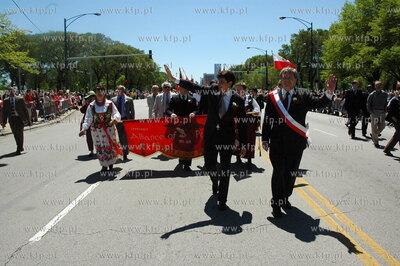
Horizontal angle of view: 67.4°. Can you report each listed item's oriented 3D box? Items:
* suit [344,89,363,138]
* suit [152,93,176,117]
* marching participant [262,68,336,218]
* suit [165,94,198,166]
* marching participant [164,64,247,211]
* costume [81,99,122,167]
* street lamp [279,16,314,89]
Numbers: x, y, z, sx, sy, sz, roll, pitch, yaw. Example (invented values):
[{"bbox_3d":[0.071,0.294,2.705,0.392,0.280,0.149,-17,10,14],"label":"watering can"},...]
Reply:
[{"bbox_3d":[4.866,-0.618,9.500,0.540,1.570,0.450,1,8,14],"label":"suit"},{"bbox_3d":[-0.808,-0.209,7.228,0.580,1.490,0.380,-1,7,-2],"label":"suit"},{"bbox_3d":[1.149,0.119,3.570,0.840,1.760,0.550,1,8,11],"label":"marching participant"},{"bbox_3d":[-0.350,-0.037,5.991,0.640,1.440,0.420,-1,7,0],"label":"suit"},{"bbox_3d":[0.075,0.036,4.096,1.070,1.850,0.680,0,7,7],"label":"marching participant"},{"bbox_3d":[-1.982,0.010,6.094,0.760,1.360,0.550,-2,7,-6],"label":"costume"},{"bbox_3d":[10.449,-7.561,32.537,3.600,9.500,0.350,-1,7,0],"label":"street lamp"}]

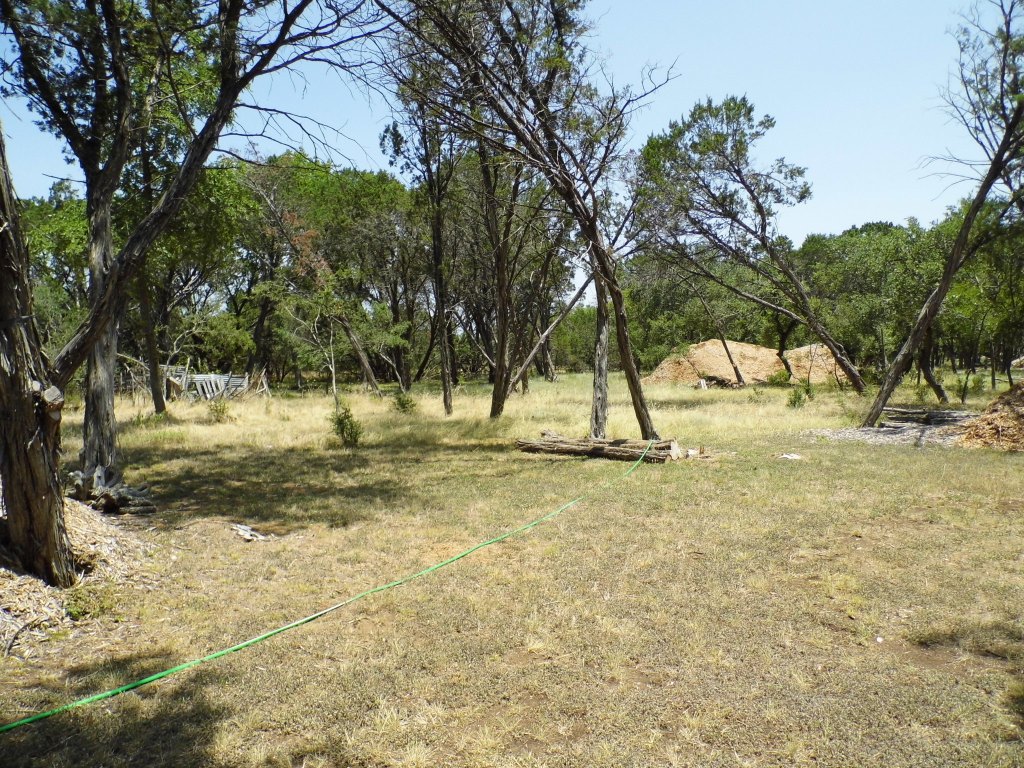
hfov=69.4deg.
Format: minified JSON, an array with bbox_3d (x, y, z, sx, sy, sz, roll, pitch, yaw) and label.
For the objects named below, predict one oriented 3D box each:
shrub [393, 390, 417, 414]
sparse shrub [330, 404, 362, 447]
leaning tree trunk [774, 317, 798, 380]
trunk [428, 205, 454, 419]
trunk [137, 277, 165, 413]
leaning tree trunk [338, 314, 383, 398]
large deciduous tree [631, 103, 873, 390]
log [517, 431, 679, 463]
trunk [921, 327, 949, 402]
[{"bbox_3d":[-2.500,0.442,17.200,0.560,0.580,0.520,0,3,0],"label":"shrub"},{"bbox_3d":[-2.618,0.657,11.700,0.510,0.660,0.480,0,3,0],"label":"sparse shrub"},{"bbox_3d":[11.878,-1.515,32.000,1.040,2.810,0.800,0,3,0],"label":"leaning tree trunk"},{"bbox_3d":[-1.592,-1.581,16.700,0.590,4.670,0.500,0,3,0],"label":"trunk"},{"bbox_3d":[-8.287,-0.920,17.000,0.690,3.290,0.500,0,3,0],"label":"trunk"},{"bbox_3d":[-4.507,-0.818,22.000,1.310,2.500,0.700,0,3,0],"label":"leaning tree trunk"},{"bbox_3d":[8.063,-4.699,25.000,7.840,10.040,6.000,0,3,0],"label":"large deciduous tree"},{"bbox_3d":[1.242,0.930,10.500,2.450,0.320,0.500,1,3,20],"label":"log"},{"bbox_3d":[11.712,-0.527,20.500,0.780,2.130,0.600,0,3,0],"label":"trunk"}]

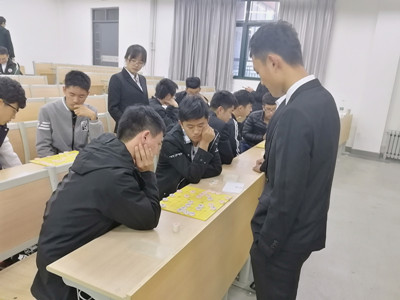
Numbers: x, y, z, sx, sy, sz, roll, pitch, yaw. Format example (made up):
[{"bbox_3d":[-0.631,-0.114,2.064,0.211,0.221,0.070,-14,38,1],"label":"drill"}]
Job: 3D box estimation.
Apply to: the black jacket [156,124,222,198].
[{"bbox_3d":[-0.087,0.110,2.007,0.460,0.560,0.440,-5,16,-31],"label":"black jacket"}]

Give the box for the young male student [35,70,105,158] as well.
[{"bbox_3d":[-0.889,0.059,2.279,0.510,1.220,0.660,-6,17,-35],"label":"young male student"}]

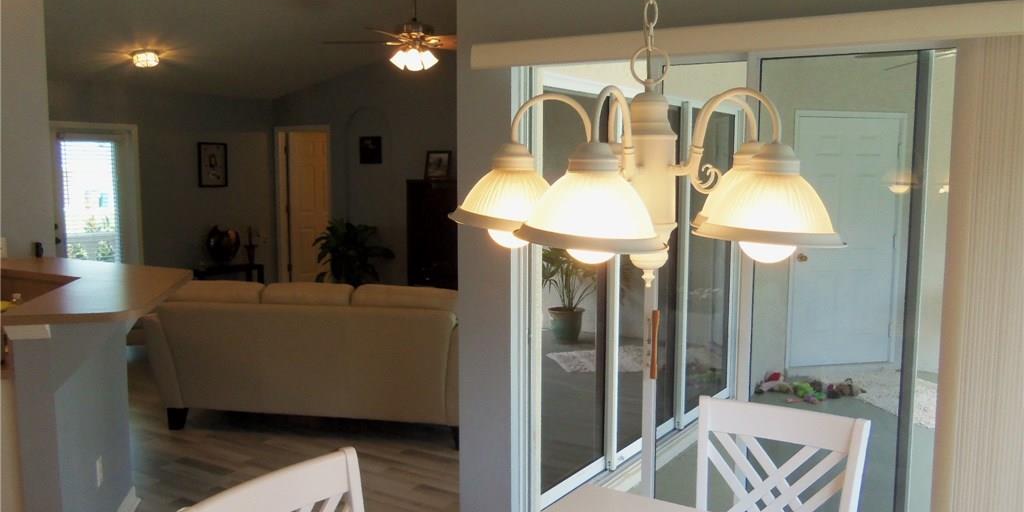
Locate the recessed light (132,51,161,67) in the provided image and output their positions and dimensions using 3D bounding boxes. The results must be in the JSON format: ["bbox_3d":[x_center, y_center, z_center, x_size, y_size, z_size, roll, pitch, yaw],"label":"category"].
[{"bbox_3d":[-3.312,-1.788,7.497,0.250,0.110,0.250,4,7,34],"label":"recessed light"}]

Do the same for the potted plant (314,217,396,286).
[{"bbox_3d":[-1.583,0.183,8.293,0.800,1.094,0.800,4,7,34],"label":"potted plant"}]

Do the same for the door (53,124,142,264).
[{"bbox_3d":[-4.179,-0.319,8.404,0.080,2.069,0.930,4,7,34],"label":"door"}]

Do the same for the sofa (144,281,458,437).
[{"bbox_3d":[-1.137,0.606,5.251,2.078,0.900,0.950,1,6,9],"label":"sofa"}]

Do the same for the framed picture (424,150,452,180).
[{"bbox_3d":[-0.727,-0.887,8.162,0.315,0.300,0.050,4,-5,34],"label":"framed picture"}]

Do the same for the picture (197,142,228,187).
[{"bbox_3d":[-3.413,-1.039,9.455,0.030,0.495,0.396,4,7,34],"label":"picture"}]

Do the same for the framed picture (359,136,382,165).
[{"bbox_3d":[-1.551,-1.160,9.111,0.334,0.297,0.030,4,7,34],"label":"framed picture"}]

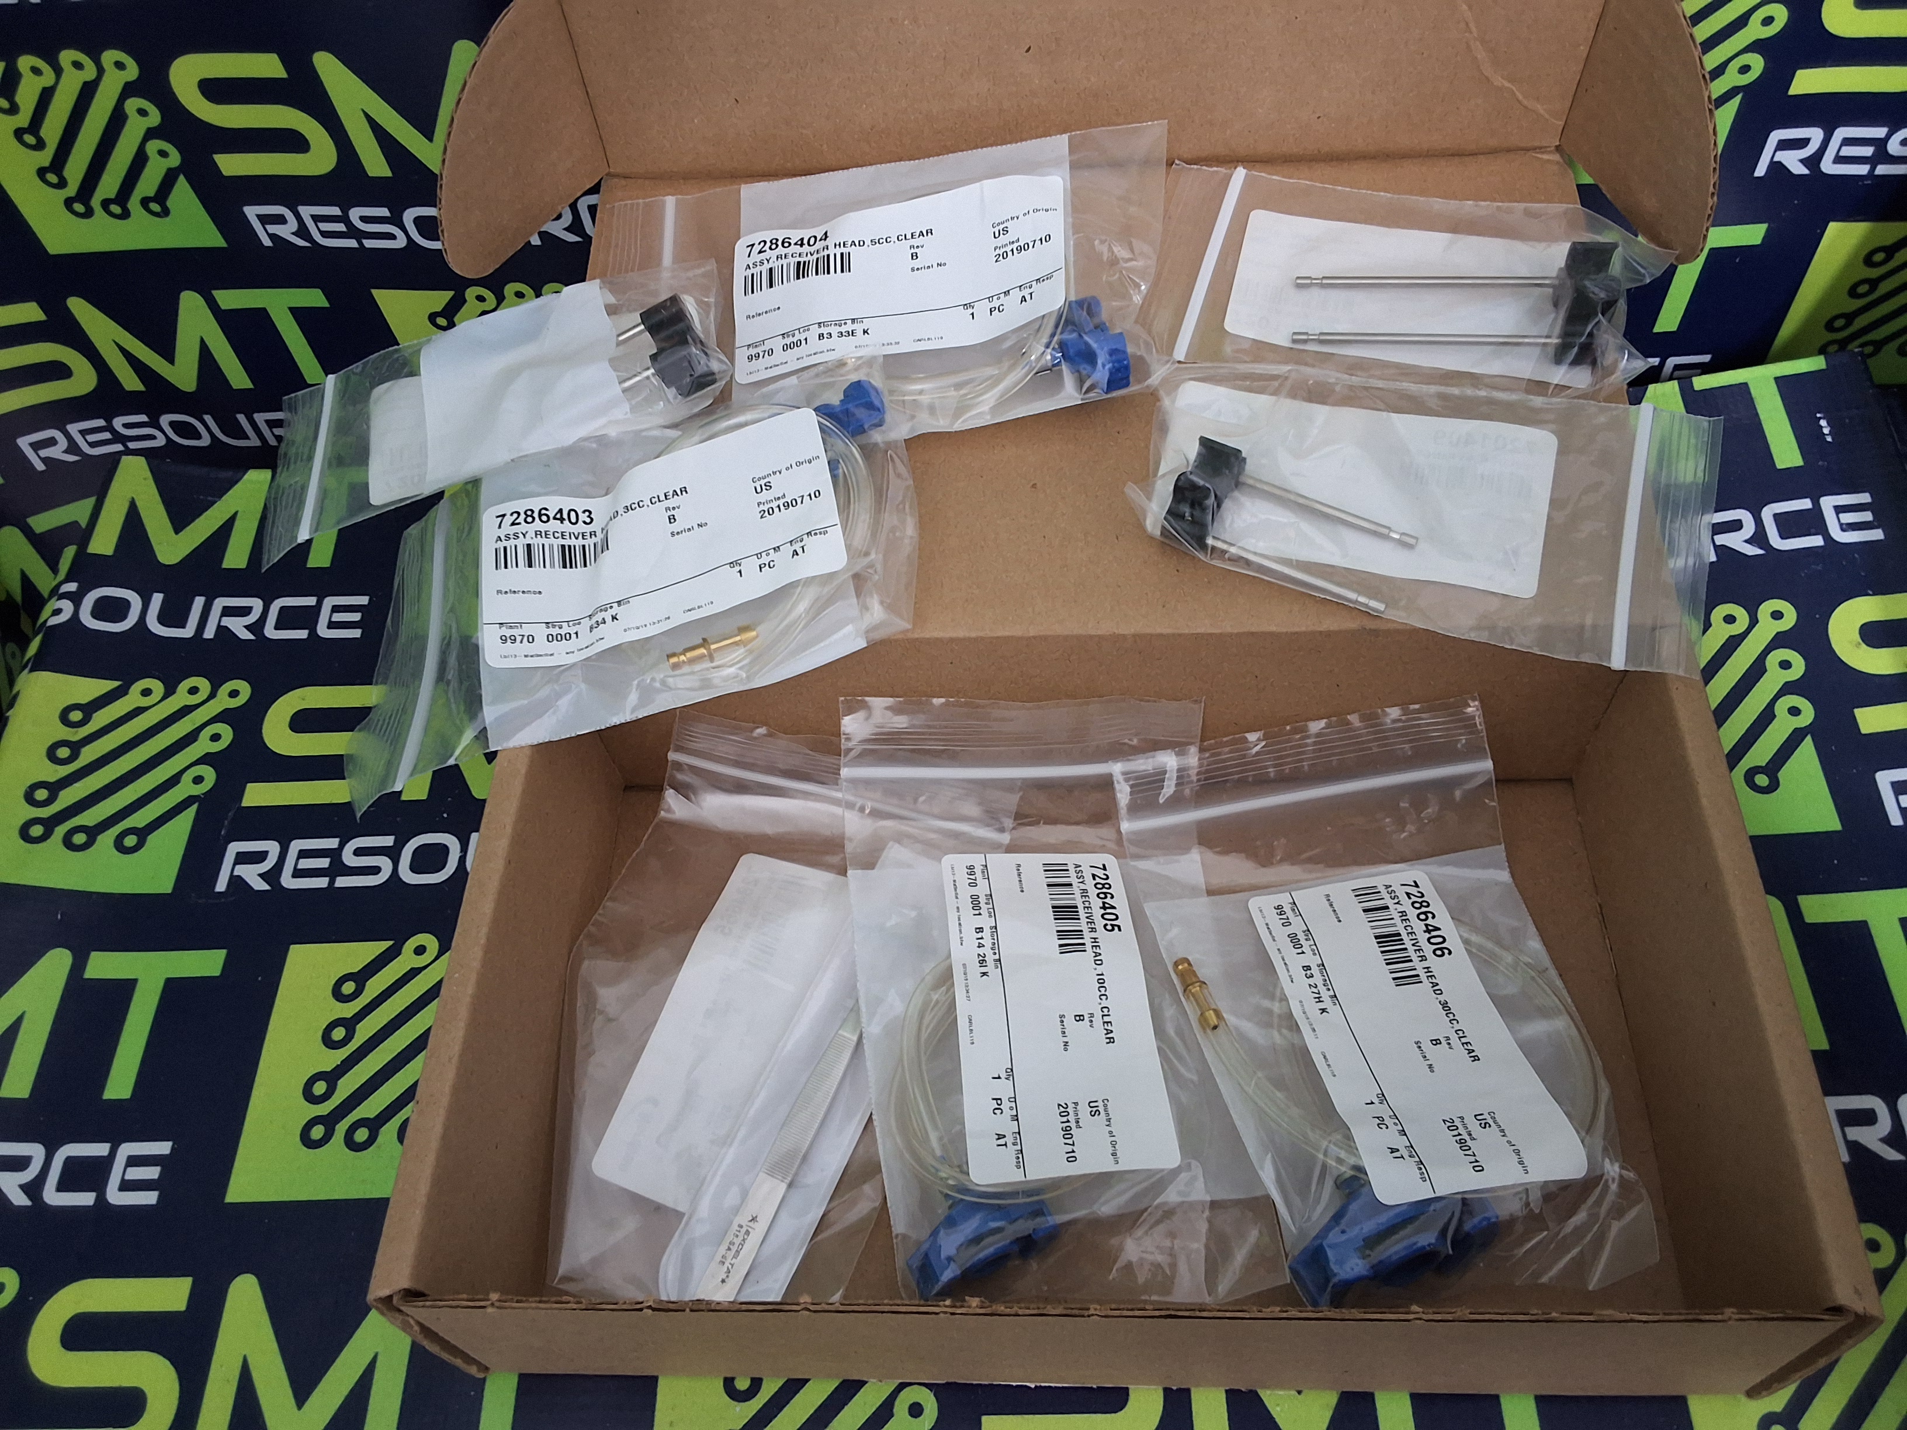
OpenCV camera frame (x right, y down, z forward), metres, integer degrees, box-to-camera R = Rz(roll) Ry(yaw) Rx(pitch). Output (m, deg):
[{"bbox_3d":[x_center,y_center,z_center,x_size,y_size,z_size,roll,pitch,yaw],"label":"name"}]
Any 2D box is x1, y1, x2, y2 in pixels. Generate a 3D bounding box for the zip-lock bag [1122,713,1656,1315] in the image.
[{"bbox_3d":[0.107,0.070,0.392,0.102,0.042,0.151,-9,69,-2],"label":"zip-lock bag"}]

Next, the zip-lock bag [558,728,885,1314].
[{"bbox_3d":[-0.046,0.077,0.406,0.096,0.029,0.151,8,69,9],"label":"zip-lock bag"}]

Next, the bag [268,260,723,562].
[{"bbox_3d":[-0.126,-0.085,0.419,0.131,0.032,0.070,-17,52,6],"label":"bag"}]

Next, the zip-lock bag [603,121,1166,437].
[{"bbox_3d":[-0.026,-0.120,0.439,0.167,0.028,0.102,-3,63,8],"label":"zip-lock bag"}]

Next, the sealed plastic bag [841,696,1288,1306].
[{"bbox_3d":[0.026,0.071,0.398,0.100,0.036,0.153,-5,68,1],"label":"sealed plastic bag"}]

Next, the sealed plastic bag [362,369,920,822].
[{"bbox_3d":[-0.089,-0.040,0.410,0.165,0.035,0.102,-14,58,12],"label":"sealed plastic bag"}]

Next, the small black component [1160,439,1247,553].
[{"bbox_3d":[0.064,-0.055,0.391,0.013,0.015,0.034,17,66,12],"label":"small black component"}]

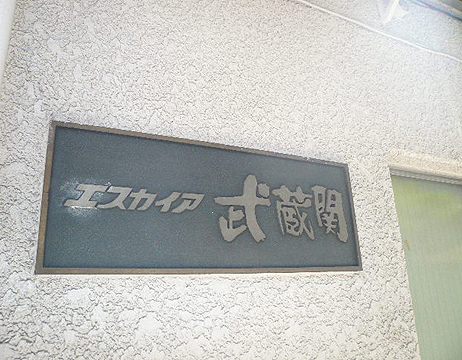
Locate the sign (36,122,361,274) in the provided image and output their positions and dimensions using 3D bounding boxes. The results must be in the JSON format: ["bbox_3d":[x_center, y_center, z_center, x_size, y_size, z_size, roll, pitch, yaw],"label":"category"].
[{"bbox_3d":[-0.015,0.086,1.210,1.030,0.396,0.030,6,-19,-26],"label":"sign"}]

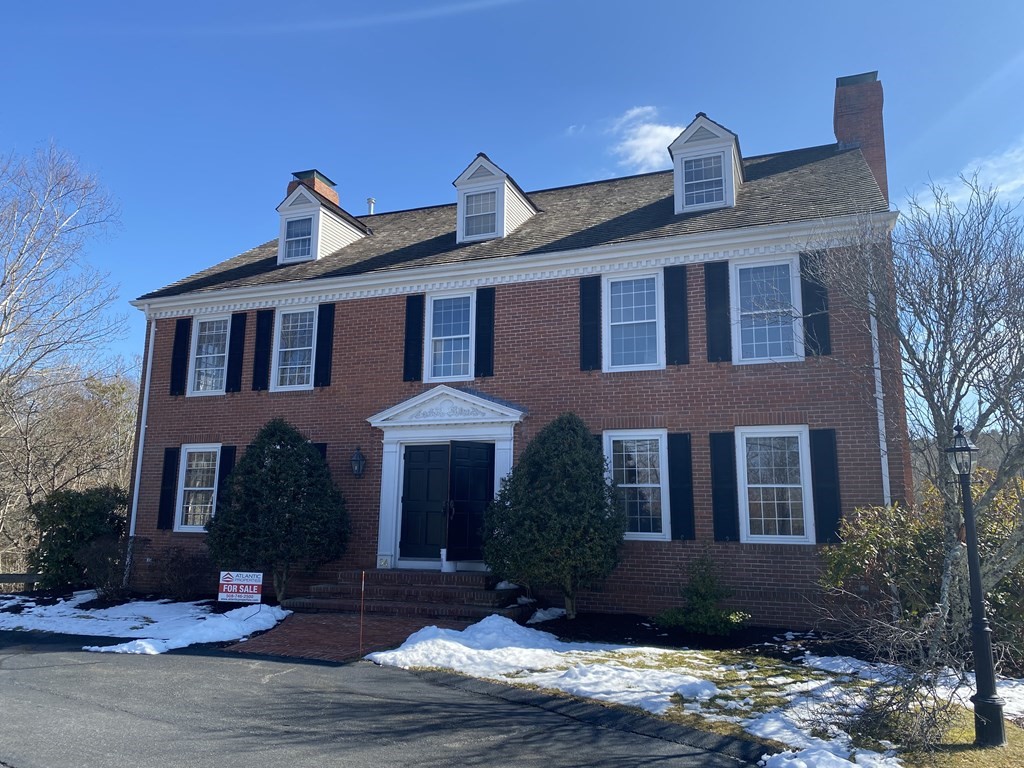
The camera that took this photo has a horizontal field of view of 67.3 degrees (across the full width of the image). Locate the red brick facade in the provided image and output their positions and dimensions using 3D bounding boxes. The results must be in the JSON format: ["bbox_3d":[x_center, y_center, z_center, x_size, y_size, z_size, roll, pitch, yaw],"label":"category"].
[{"bbox_3d":[-1.156,1.116,14.294,15.030,5.920,0.400,-3,-11,20],"label":"red brick facade"}]

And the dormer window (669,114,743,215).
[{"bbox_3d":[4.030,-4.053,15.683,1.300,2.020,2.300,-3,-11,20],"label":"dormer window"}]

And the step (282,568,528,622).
[{"bbox_3d":[-1.552,3.498,12.853,4.100,0.635,1.880,-3,-11,20],"label":"step"}]

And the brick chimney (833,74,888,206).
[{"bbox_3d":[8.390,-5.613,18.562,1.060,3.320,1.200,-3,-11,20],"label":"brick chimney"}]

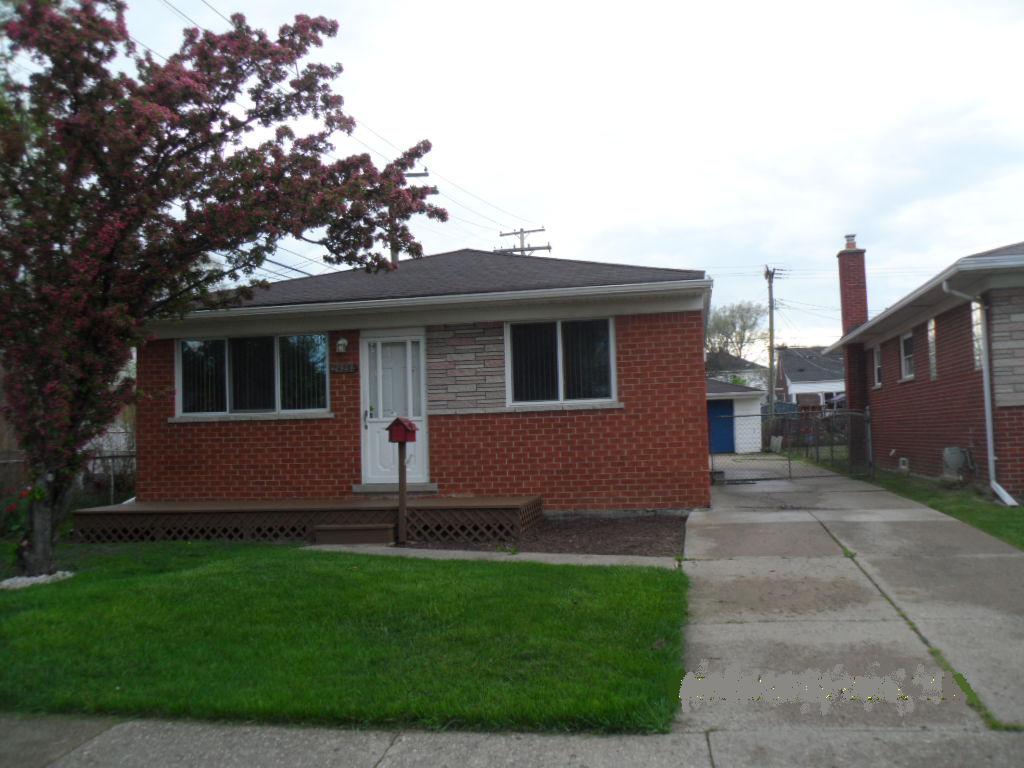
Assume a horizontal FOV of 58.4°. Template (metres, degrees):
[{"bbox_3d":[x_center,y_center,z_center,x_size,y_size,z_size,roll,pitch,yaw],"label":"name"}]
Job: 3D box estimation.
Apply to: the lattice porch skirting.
[{"bbox_3d":[-2.654,1.784,12.053,5.967,0.410,1.370,-2,-2,12],"label":"lattice porch skirting"}]

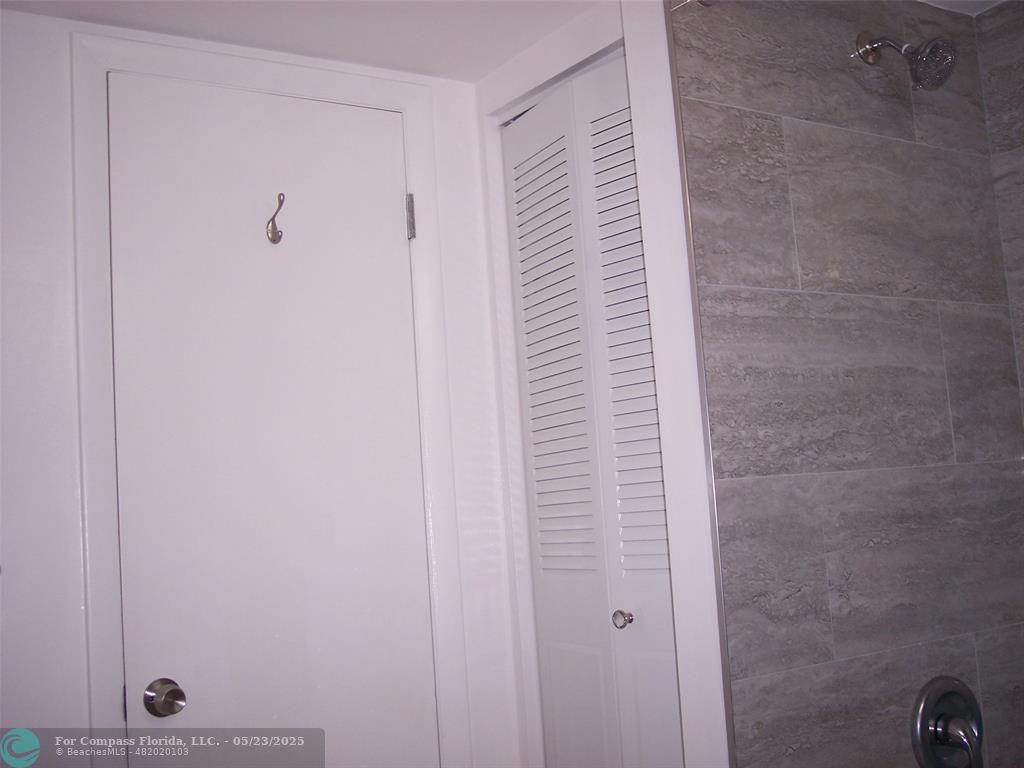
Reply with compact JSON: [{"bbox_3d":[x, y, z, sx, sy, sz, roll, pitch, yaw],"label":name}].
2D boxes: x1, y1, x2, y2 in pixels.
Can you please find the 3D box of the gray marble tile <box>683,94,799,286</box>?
[{"bbox_3d":[0.378,-0.307,1.907,0.233,0.302,0.012,0,-8,-34],"label":"gray marble tile"}]

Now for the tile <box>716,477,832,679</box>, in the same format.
[{"bbox_3d":[0.419,0.298,1.837,0.231,0.302,0.012,0,-8,-34],"label":"tile"}]

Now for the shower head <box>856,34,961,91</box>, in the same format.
[{"bbox_3d":[0.707,-0.587,2.066,0.092,0.157,0.165,0,-8,-34],"label":"shower head"}]

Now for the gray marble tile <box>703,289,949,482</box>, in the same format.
[{"bbox_3d":[0.553,-0.004,1.976,0.604,0.302,0.012,0,-8,-34],"label":"gray marble tile"}]

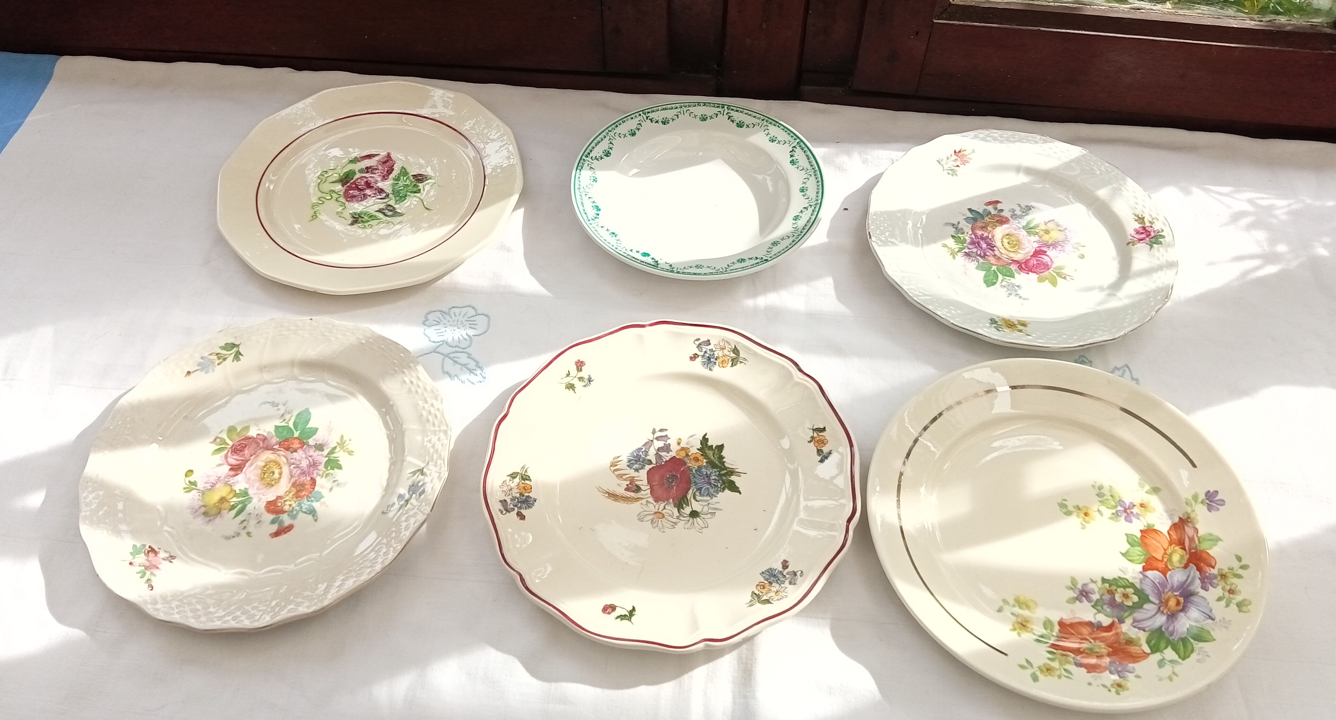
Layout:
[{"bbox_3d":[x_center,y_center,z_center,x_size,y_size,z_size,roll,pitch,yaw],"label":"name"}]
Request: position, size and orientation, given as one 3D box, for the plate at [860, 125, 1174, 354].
[{"bbox_3d":[0.273,-0.093,0.847,0.234,0.025,0.234,0,53,0],"label":"plate"}]

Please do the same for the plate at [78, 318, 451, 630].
[{"bbox_3d":[-0.263,0.072,0.721,0.240,0.025,0.240,0,53,0],"label":"plate"}]

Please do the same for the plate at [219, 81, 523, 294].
[{"bbox_3d":[-0.239,-0.140,0.883,0.246,0.024,0.246,0,53,0],"label":"plate"}]

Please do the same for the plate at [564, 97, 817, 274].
[{"bbox_3d":[0.025,-0.128,0.867,0.200,0.035,0.200,0,53,0],"label":"plate"}]

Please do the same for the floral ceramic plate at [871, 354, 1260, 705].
[{"bbox_3d":[0.253,0.105,0.696,0.252,0.025,0.252,0,53,0],"label":"floral ceramic plate"}]

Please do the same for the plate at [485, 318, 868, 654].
[{"bbox_3d":[0.003,0.078,0.717,0.248,0.025,0.248,0,53,0],"label":"plate"}]

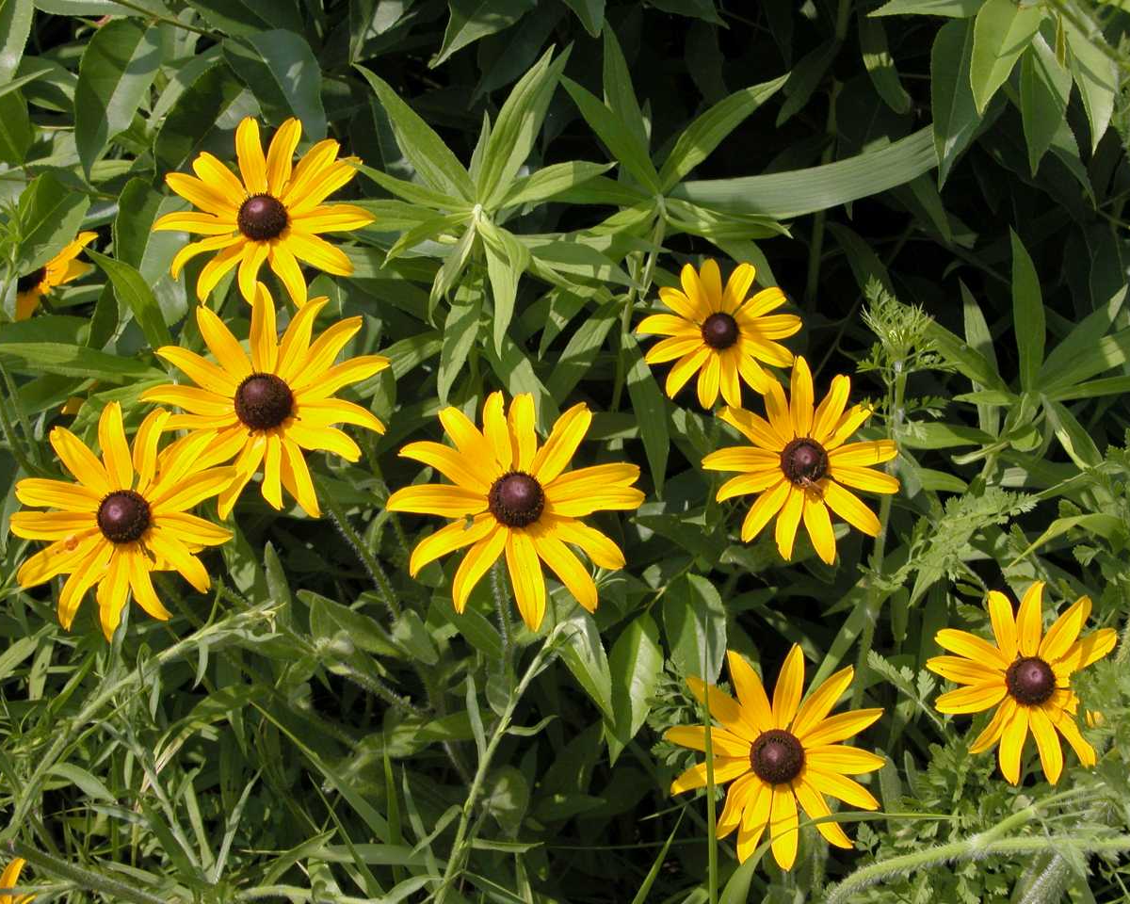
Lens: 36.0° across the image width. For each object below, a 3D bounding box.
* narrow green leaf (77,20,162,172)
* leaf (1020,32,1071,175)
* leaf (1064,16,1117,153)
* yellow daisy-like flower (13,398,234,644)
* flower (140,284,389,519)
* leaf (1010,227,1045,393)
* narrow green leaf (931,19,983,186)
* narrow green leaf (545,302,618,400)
[{"bbox_3d":[-0.188,-0.150,0.738,0.032,0.016,0.081,13,72,10],"label":"narrow green leaf"},{"bbox_3d":[0.190,-0.138,0.690,0.019,0.057,0.012,3,0,15],"label":"leaf"},{"bbox_3d":[0.204,-0.144,0.680,0.019,0.055,0.012,-8,0,18],"label":"leaf"},{"bbox_3d":[-0.142,0.022,0.560,0.072,0.076,0.026,0,-7,-13],"label":"yellow daisy-like flower"},{"bbox_3d":[-0.098,-0.017,0.570,0.081,0.077,0.026,0,-4,-9],"label":"flower"},{"bbox_3d":[0.201,-0.063,0.760,0.014,0.010,0.078,-2,75,-1],"label":"leaf"},{"bbox_3d":[0.165,-0.148,0.730,0.025,0.014,0.083,9,76,15],"label":"narrow green leaf"},{"bbox_3d":[0.007,-0.044,0.738,0.014,0.010,0.065,30,67,14],"label":"narrow green leaf"}]

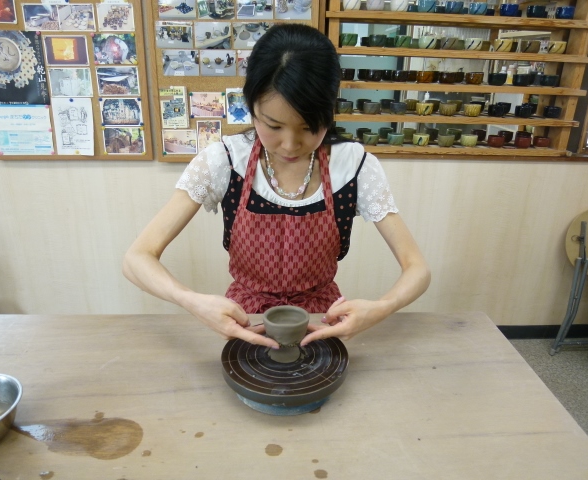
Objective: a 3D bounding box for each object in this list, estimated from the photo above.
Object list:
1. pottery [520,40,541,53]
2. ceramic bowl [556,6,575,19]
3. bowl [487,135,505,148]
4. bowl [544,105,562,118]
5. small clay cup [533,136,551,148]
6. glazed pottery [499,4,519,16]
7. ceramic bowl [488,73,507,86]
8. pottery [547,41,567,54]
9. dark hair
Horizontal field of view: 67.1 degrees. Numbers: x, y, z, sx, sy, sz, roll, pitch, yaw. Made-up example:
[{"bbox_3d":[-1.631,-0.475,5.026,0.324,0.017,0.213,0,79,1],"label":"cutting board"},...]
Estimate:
[{"bbox_3d":[0.955,-0.778,1.795,0.067,0.045,0.067,1,20,0],"label":"pottery"},{"bbox_3d":[1.183,-0.984,1.936,0.071,0.050,0.071,0,19,-5],"label":"ceramic bowl"},{"bbox_3d":[0.954,-0.464,2.094,0.070,0.051,0.070,0,19,-5],"label":"bowl"},{"bbox_3d":[1.206,-0.595,2.070,0.071,0.050,0.071,1,19,0],"label":"bowl"},{"bbox_3d":[1.182,-0.465,2.112,0.071,0.047,0.071,1,19,0],"label":"small clay cup"},{"bbox_3d":[0.876,-0.931,1.802,0.074,0.051,0.074,1,17,-5],"label":"glazed pottery"},{"bbox_3d":[0.917,-0.723,2.002,0.074,0.050,0.074,1,19,0],"label":"ceramic bowl"},{"bbox_3d":[1.069,-0.778,1.803,0.063,0.046,0.063,0,20,-4],"label":"pottery"},{"bbox_3d":[-0.005,-0.313,0.875,0.185,0.215,0.210,2,42,0],"label":"dark hair"}]

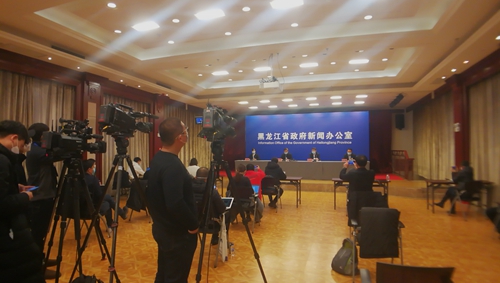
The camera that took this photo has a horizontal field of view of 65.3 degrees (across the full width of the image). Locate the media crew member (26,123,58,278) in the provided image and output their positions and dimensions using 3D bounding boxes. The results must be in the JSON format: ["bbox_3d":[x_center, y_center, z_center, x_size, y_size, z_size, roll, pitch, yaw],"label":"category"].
[{"bbox_3d":[-2.450,0.695,4.637,0.500,1.780,0.440,-1,-2,42],"label":"media crew member"}]

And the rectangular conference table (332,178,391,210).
[{"bbox_3d":[2.756,1.318,9.657,1.330,0.740,0.500,0,-1,14],"label":"rectangular conference table"}]

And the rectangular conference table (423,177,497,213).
[{"bbox_3d":[4.964,1.310,9.270,1.300,0.740,0.520,0,-1,14],"label":"rectangular conference table"}]

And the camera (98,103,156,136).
[{"bbox_3d":[-1.101,-0.196,3.506,0.250,0.290,0.560,-2,-1,18],"label":"camera"}]

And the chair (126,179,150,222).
[{"bbox_3d":[-2.330,1.235,8.276,0.500,0.850,0.560,0,-1,8],"label":"chair"}]

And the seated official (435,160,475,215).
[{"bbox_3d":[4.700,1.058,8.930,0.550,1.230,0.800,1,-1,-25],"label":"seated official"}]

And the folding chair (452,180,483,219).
[{"bbox_3d":[4.880,1.259,8.696,0.500,0.820,0.550,0,-1,-6],"label":"folding chair"}]

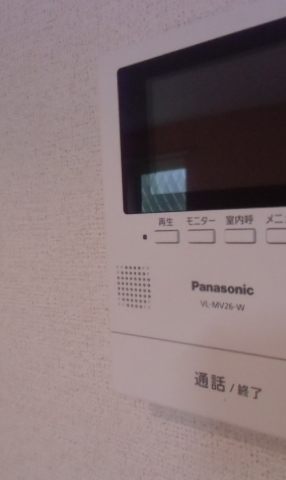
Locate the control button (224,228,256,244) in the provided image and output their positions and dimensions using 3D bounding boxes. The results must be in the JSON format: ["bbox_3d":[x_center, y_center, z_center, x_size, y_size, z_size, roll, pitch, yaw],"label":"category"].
[{"bbox_3d":[0.040,-0.001,0.182,0.013,0.006,0.003,0,4,37],"label":"control button"}]

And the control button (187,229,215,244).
[{"bbox_3d":[0.025,-0.001,0.193,0.013,0.006,0.003,0,4,37],"label":"control button"}]

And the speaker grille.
[{"bbox_3d":[-0.004,0.023,0.218,0.021,0.021,0.002,0,4,37],"label":"speaker grille"}]

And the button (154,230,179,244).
[{"bbox_3d":[0.011,-0.001,0.204,0.013,0.006,0.003,0,4,37],"label":"button"}]

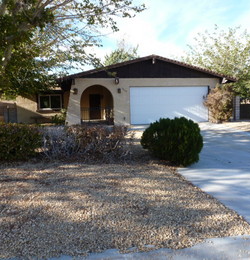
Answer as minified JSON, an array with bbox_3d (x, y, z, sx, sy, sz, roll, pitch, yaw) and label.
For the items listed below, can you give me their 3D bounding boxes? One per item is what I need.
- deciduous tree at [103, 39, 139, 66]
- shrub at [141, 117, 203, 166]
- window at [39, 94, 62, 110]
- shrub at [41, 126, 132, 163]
[{"bbox_3d":[-0.550,-6.100,27.500,5.200,8.400,5.000,-1,7,0],"label":"deciduous tree"},{"bbox_3d":[1.190,0.200,6.100,1.500,1.100,1.450,-1,7,0],"label":"shrub"},{"bbox_3d":[-5.720,-2.150,18.500,1.770,1.200,0.120,-2,7,-9],"label":"window"},{"bbox_3d":[-1.030,0.290,6.300,2.300,0.900,1.150,-1,7,0],"label":"shrub"}]

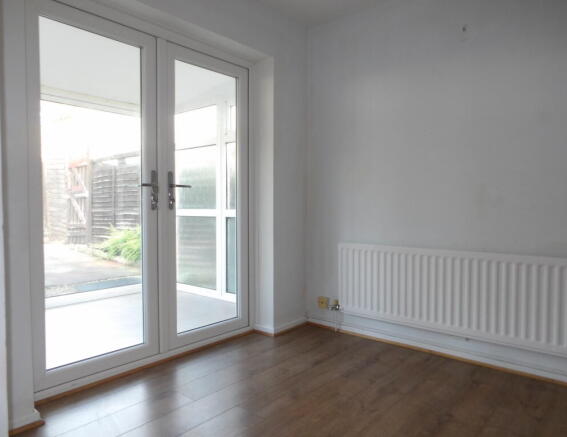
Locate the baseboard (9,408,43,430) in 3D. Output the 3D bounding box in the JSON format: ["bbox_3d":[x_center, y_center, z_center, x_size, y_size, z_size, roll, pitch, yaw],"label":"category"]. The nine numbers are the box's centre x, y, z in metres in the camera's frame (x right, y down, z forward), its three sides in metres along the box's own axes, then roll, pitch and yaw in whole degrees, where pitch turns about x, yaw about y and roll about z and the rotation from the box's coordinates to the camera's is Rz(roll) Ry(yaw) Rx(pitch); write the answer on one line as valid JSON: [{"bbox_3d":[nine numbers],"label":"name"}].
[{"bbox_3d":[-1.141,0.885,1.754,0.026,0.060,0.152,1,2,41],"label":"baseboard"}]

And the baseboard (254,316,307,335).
[{"bbox_3d":[0.001,0.839,3.241,0.177,0.060,0.427,1,2,41],"label":"baseboard"}]

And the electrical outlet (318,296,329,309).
[{"bbox_3d":[0.316,0.677,3.244,0.089,0.089,0.016,1,2,41],"label":"electrical outlet"}]

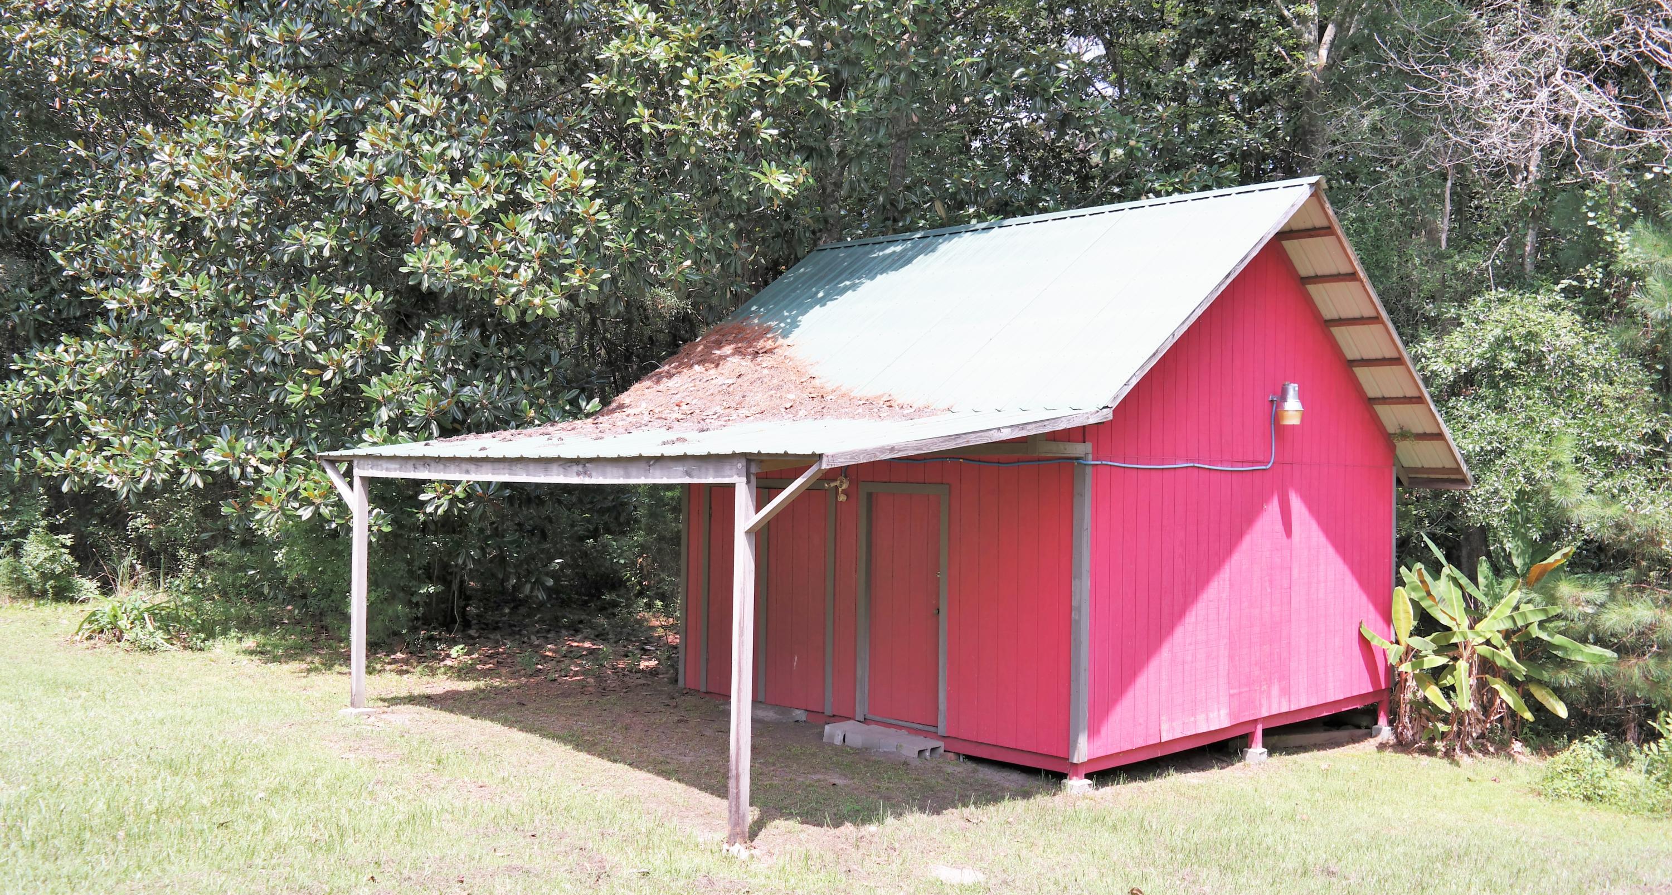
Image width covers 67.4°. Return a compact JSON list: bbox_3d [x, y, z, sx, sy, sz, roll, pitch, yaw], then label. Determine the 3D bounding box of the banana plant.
[{"bbox_3d":[7.330,2.190,14.250,2.600,2.350,2.300,1,-2,0],"label":"banana plant"}]

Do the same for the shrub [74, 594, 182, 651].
[{"bbox_3d":[-8.250,1.990,14.600,1.200,0.600,1.050,1,-2,0],"label":"shrub"}]

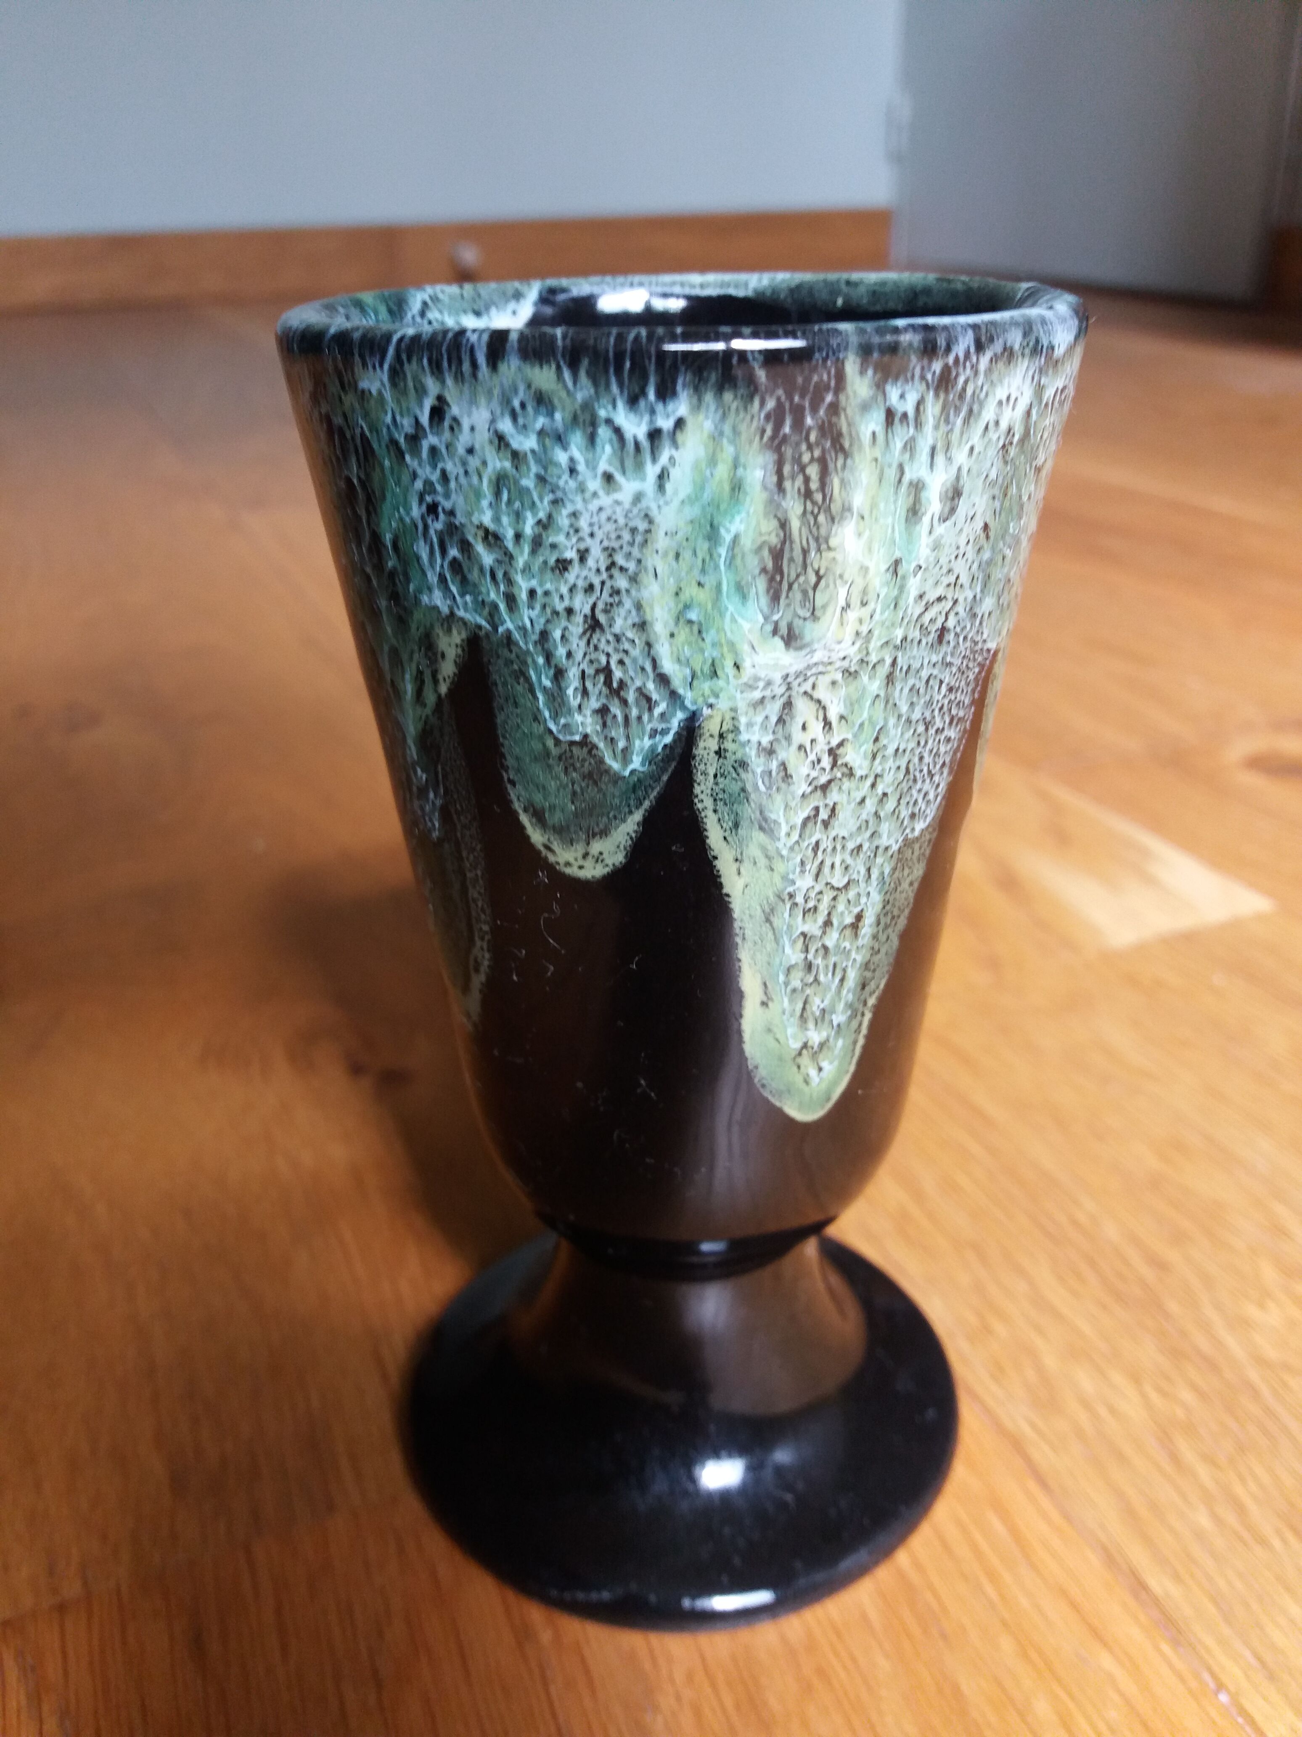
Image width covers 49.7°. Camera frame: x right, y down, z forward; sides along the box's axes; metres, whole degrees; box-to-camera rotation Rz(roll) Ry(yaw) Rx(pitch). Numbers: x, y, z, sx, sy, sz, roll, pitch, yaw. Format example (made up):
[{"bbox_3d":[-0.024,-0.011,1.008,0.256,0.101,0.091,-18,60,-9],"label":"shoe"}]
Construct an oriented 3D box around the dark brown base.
[{"bbox_3d":[0.004,0.056,0.188,0.076,0.038,0.076,-1,26,0],"label":"dark brown base"}]

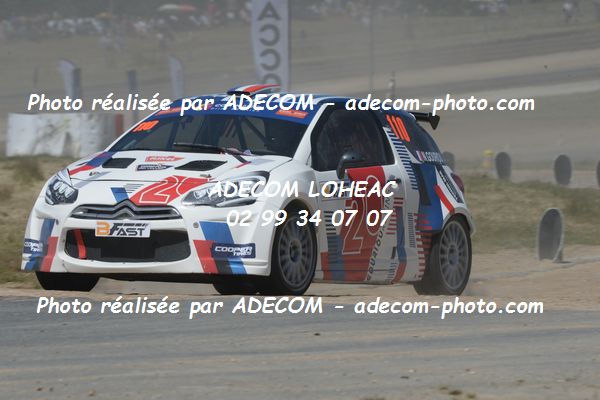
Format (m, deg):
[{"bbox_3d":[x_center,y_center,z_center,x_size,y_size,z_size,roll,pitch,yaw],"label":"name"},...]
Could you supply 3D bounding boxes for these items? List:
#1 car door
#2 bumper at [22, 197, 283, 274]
[{"bbox_3d":[0.303,-0.030,42.914,0.280,1.170,1.300,1,-1,27],"label":"car door"},{"bbox_3d":[-1.052,0.231,41.776,1.810,0.500,0.490,1,-1,27],"label":"bumper"}]

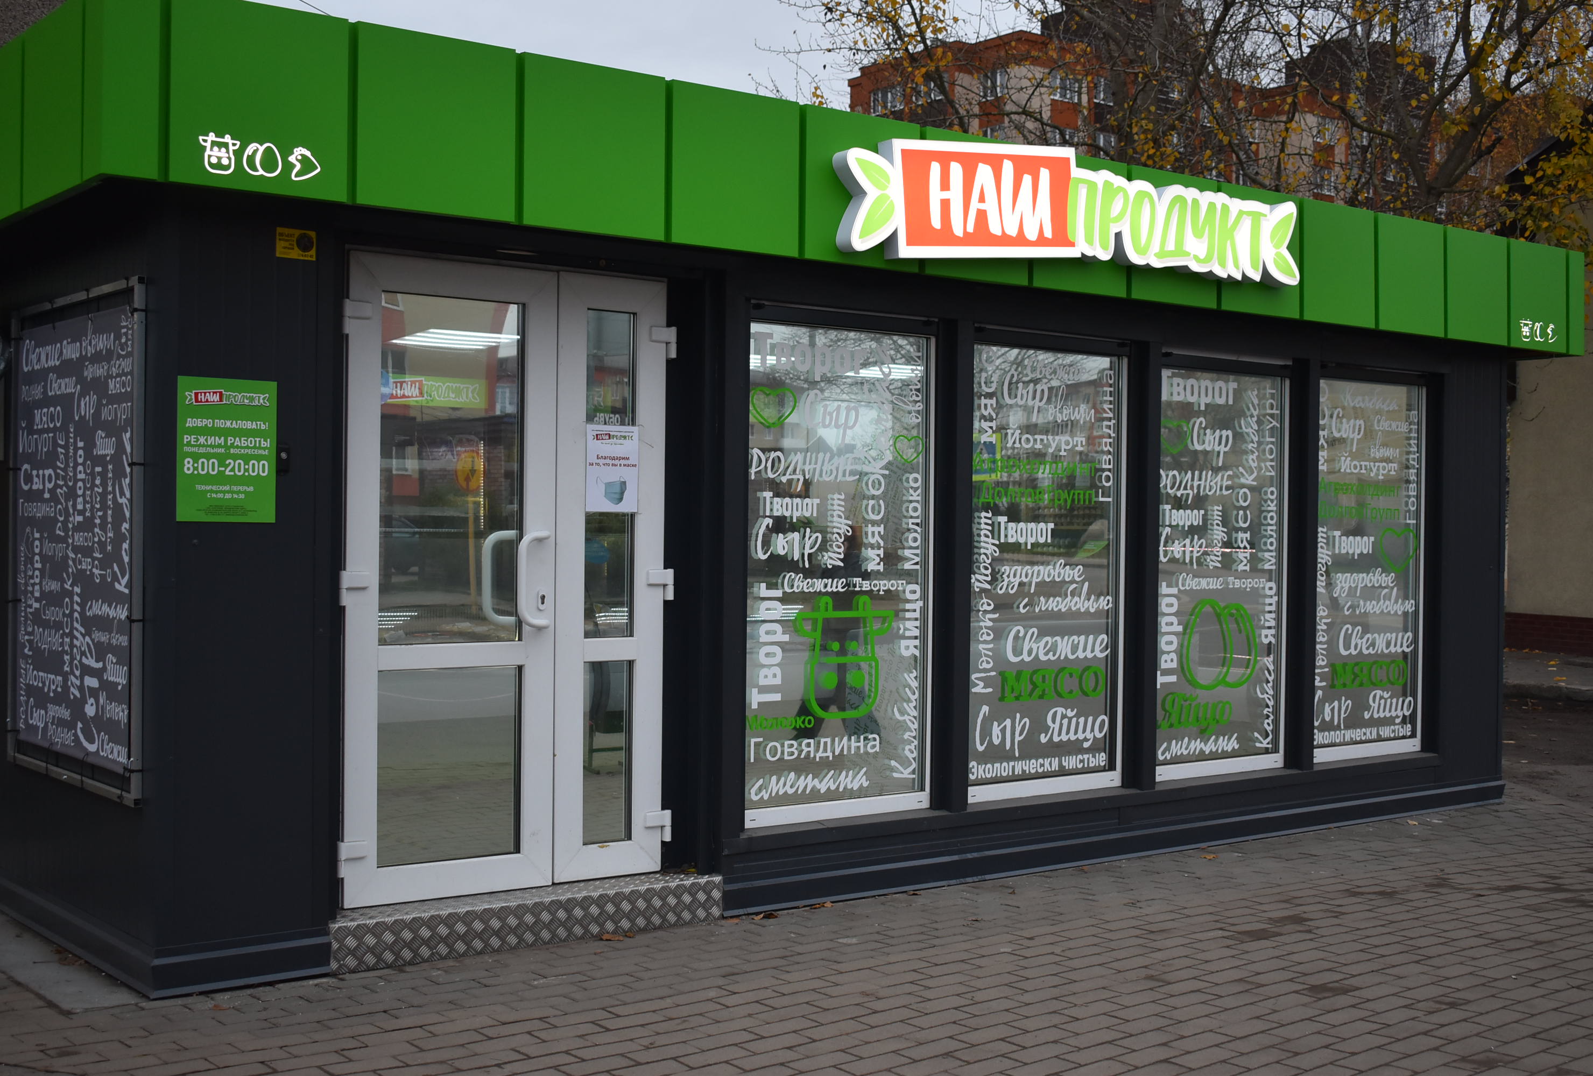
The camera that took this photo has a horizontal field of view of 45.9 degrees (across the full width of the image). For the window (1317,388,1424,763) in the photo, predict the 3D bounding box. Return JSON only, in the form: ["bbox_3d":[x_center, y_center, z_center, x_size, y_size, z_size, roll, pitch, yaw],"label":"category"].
[{"bbox_3d":[2.742,0.145,9.104,0.888,1.822,0.080,0,0,-38],"label":"window"}]

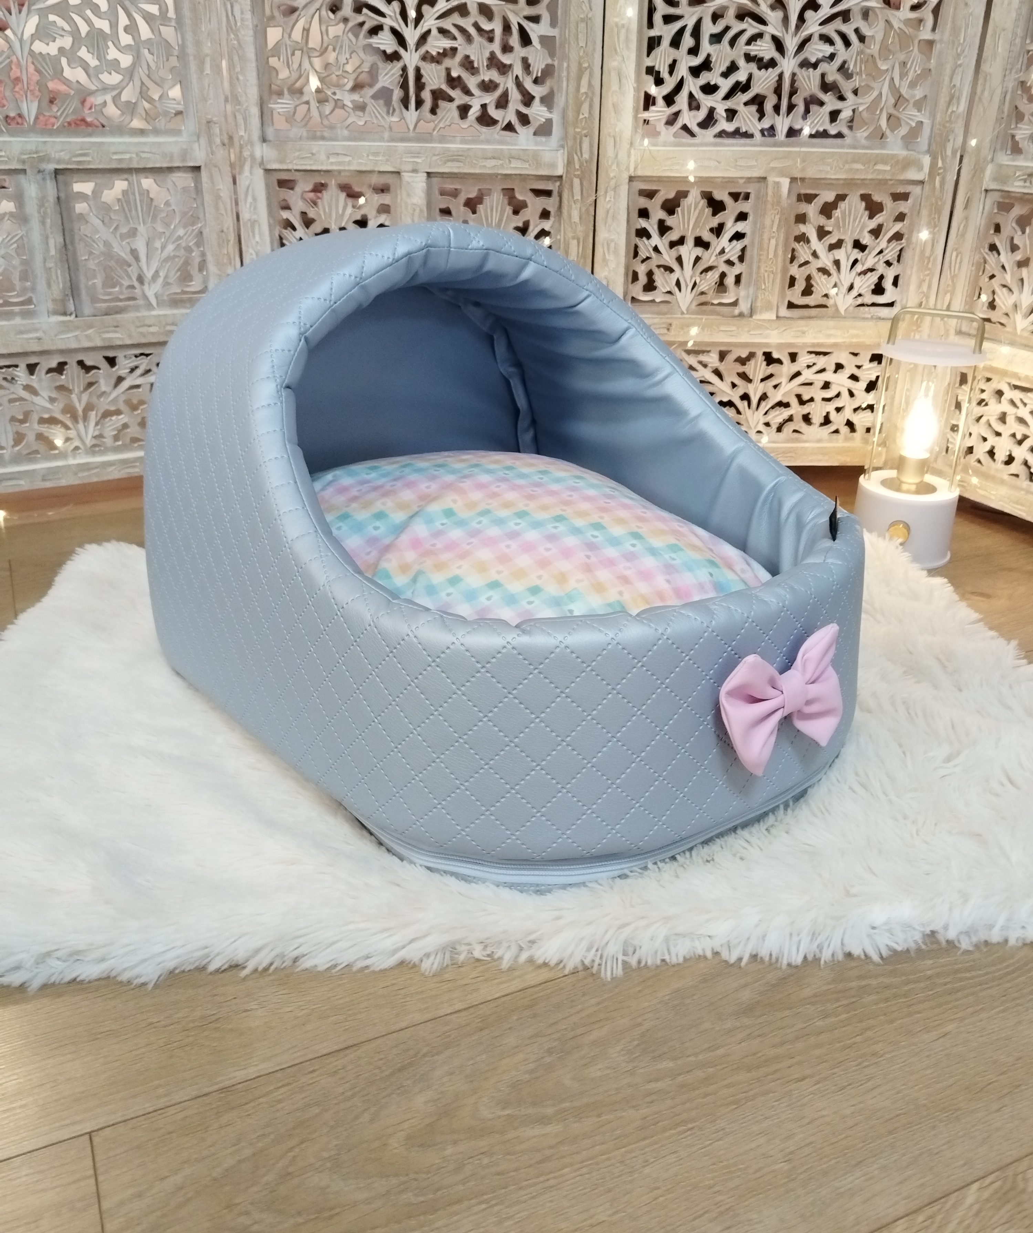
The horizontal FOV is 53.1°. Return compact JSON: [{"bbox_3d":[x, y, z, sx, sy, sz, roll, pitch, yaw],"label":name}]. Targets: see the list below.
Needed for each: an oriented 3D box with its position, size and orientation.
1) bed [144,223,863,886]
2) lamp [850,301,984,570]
[{"bbox_3d":[0.033,-0.106,0.828,0.483,0.377,0.491,-18,30,-37],"label":"bed"},{"bbox_3d":[0.484,-0.215,1.246,0.119,0.290,0.119,11,25,23],"label":"lamp"}]

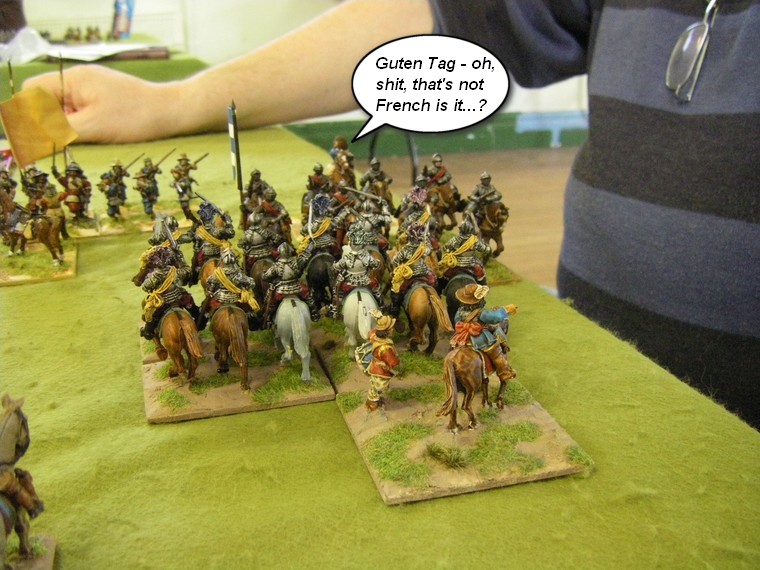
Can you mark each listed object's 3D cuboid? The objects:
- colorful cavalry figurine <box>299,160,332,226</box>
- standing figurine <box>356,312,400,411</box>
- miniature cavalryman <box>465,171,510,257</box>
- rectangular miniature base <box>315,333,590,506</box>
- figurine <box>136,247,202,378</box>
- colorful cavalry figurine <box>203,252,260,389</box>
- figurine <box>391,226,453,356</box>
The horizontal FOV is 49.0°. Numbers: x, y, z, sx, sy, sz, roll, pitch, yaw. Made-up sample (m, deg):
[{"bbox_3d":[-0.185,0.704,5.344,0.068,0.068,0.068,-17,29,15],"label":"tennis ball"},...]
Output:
[{"bbox_3d":[-0.029,-0.035,0.390,0.020,0.043,0.050,-5,24,-16],"label":"colorful cavalry figurine"},{"bbox_3d":[-0.001,0.024,0.263,0.015,0.033,0.014,9,24,17],"label":"standing figurine"},{"bbox_3d":[0.048,-0.031,0.384,0.021,0.043,0.048,-6,24,-17],"label":"miniature cavalryman"},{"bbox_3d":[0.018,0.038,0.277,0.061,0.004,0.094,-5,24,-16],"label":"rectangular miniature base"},{"bbox_3d":[-0.073,0.006,0.289,0.022,0.043,0.050,-9,25,-23],"label":"figurine"},{"bbox_3d":[-0.051,0.007,0.288,0.021,0.043,0.050,-5,24,-14],"label":"colorful cavalry figurine"},{"bbox_3d":[0.012,-0.003,0.316,0.022,0.043,0.050,-6,24,-17],"label":"figurine"}]

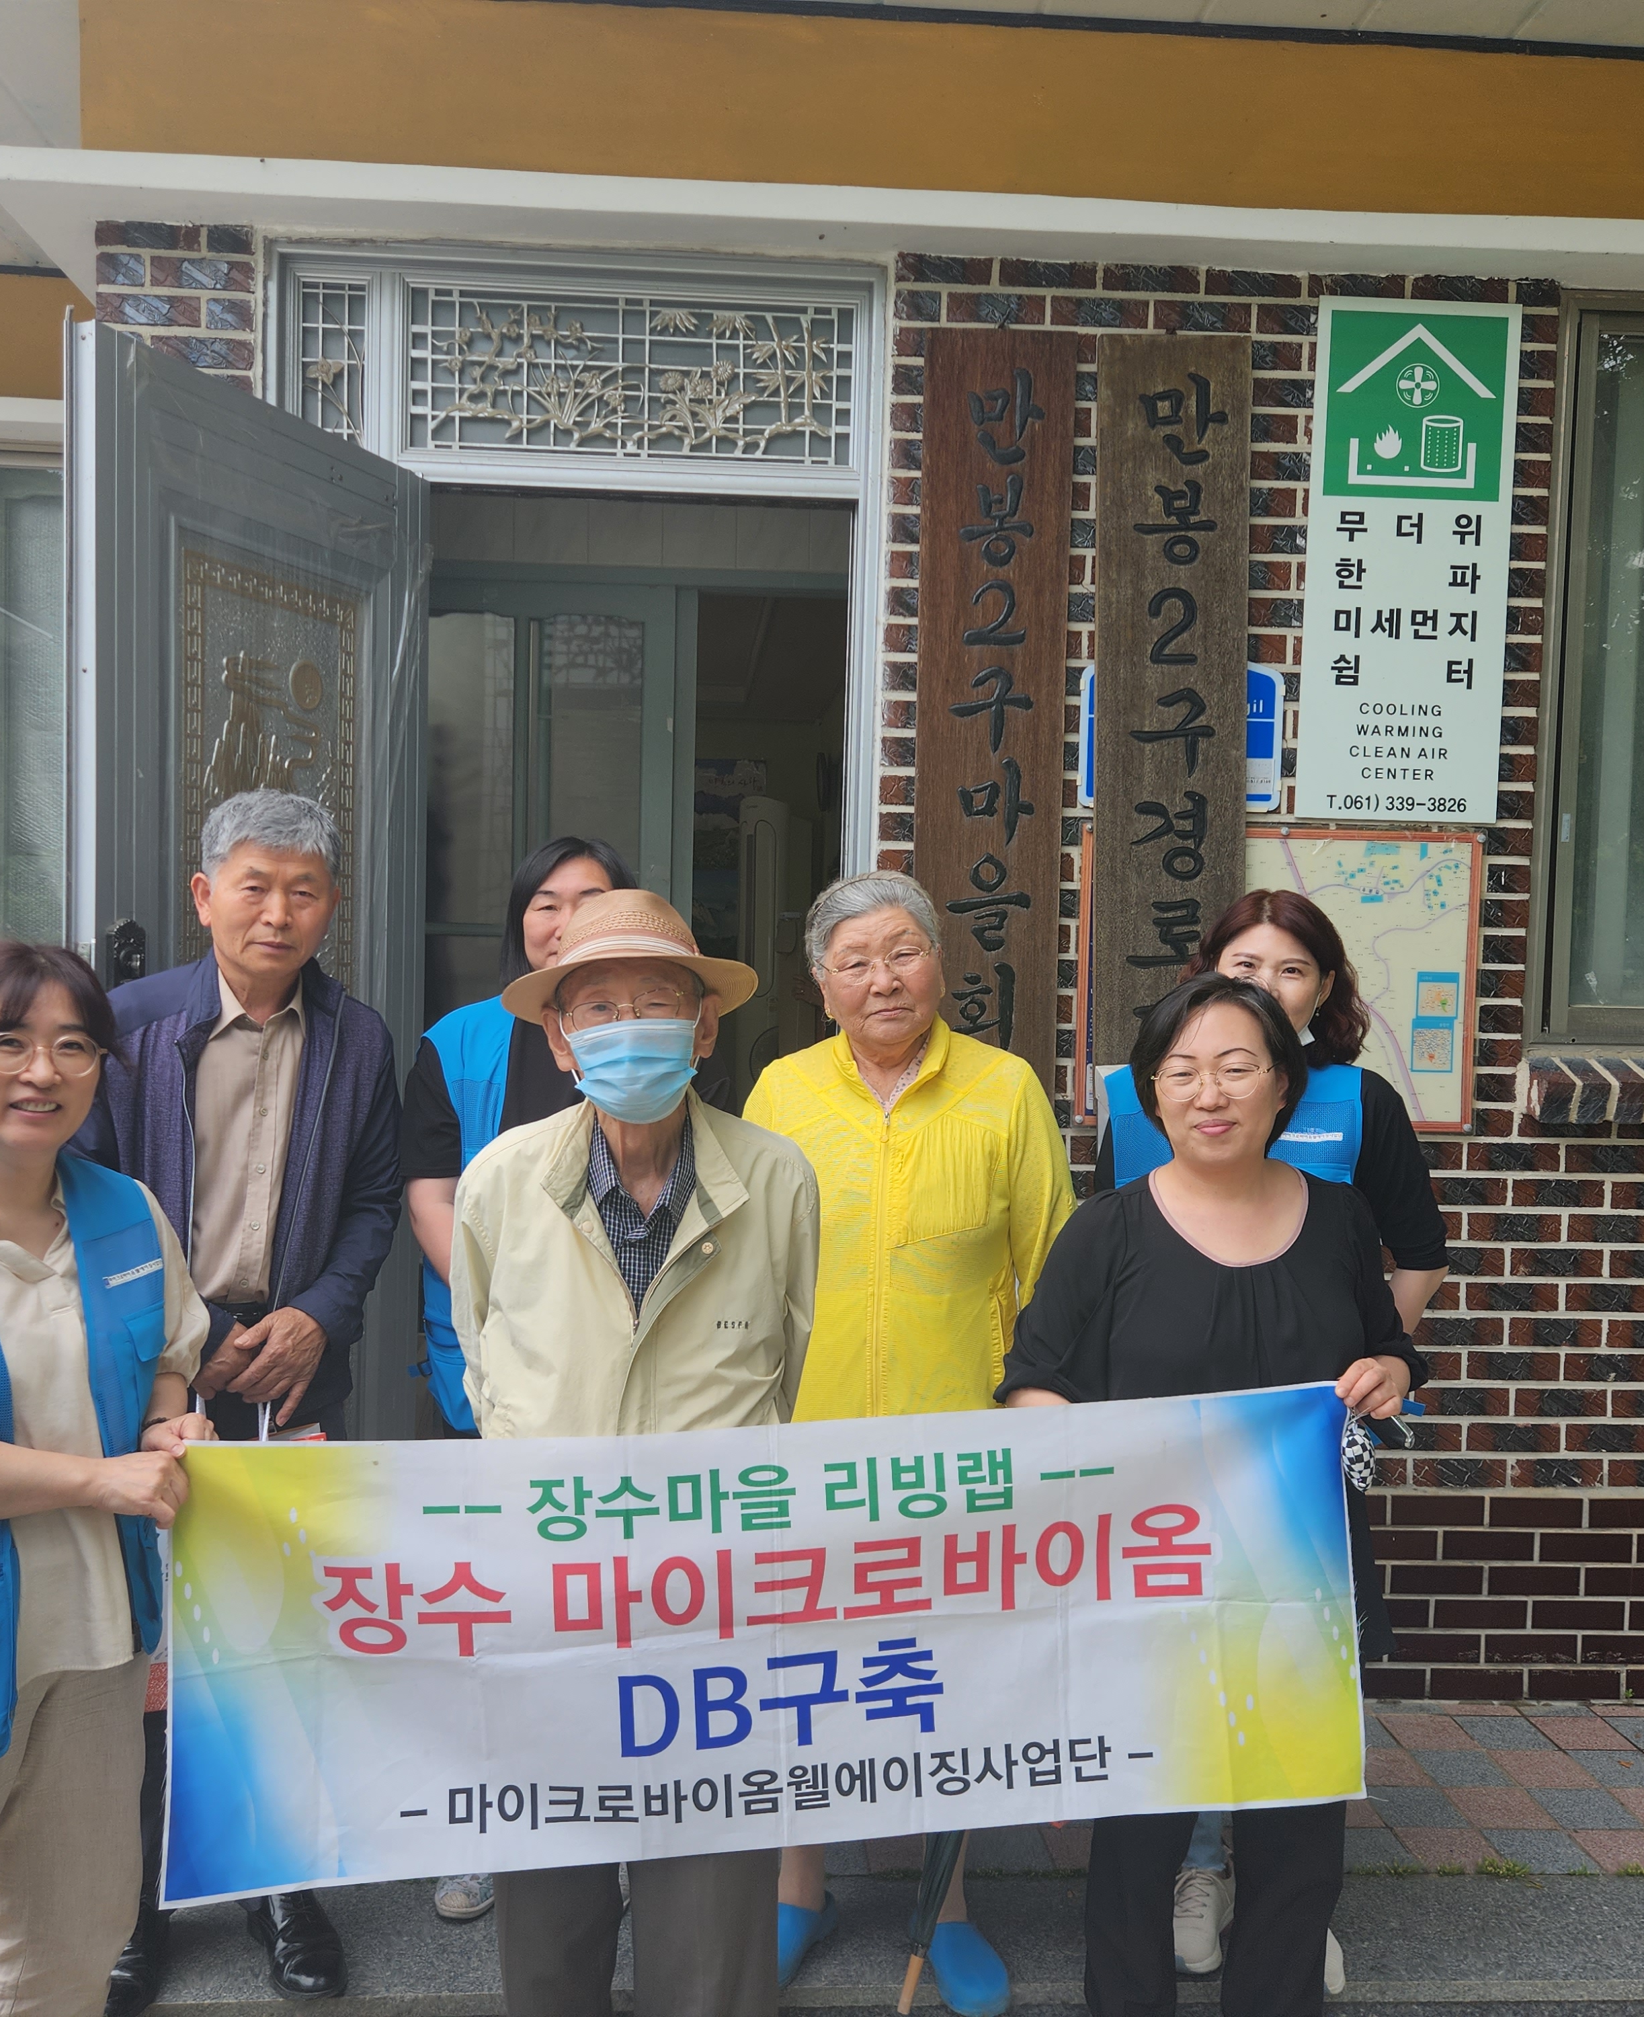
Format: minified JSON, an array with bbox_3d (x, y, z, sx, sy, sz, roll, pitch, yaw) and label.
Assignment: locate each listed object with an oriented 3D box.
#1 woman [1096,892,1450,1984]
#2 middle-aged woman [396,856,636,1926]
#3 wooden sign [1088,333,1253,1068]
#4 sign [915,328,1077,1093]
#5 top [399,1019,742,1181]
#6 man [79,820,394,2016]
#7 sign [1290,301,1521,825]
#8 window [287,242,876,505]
[{"bbox_3d":[0.687,0.625,2.740,0.546,1.600,0.360,1,3,-3],"label":"woman"},{"bbox_3d":[-0.403,0.565,2.826,0.536,1.660,0.330,1,3,-5],"label":"middle-aged woman"},{"bbox_3d":[0.654,-0.496,3.422,0.286,1.538,0.045,1,3,-3],"label":"wooden sign"},{"bbox_3d":[0.324,-0.458,3.418,0.281,1.623,0.045,1,3,-3],"label":"sign"},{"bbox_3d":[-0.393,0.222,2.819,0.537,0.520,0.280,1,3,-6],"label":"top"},{"bbox_3d":[-0.834,0.541,2.593,0.480,1.710,0.380,1,3,-11],"label":"man"},{"bbox_3d":[1.134,-0.864,3.470,0.393,0.994,0.030,1,3,-3],"label":"sign"},{"bbox_3d":[-0.470,-1.196,3.446,1.133,0.424,0.120,1,3,-3],"label":"window"}]

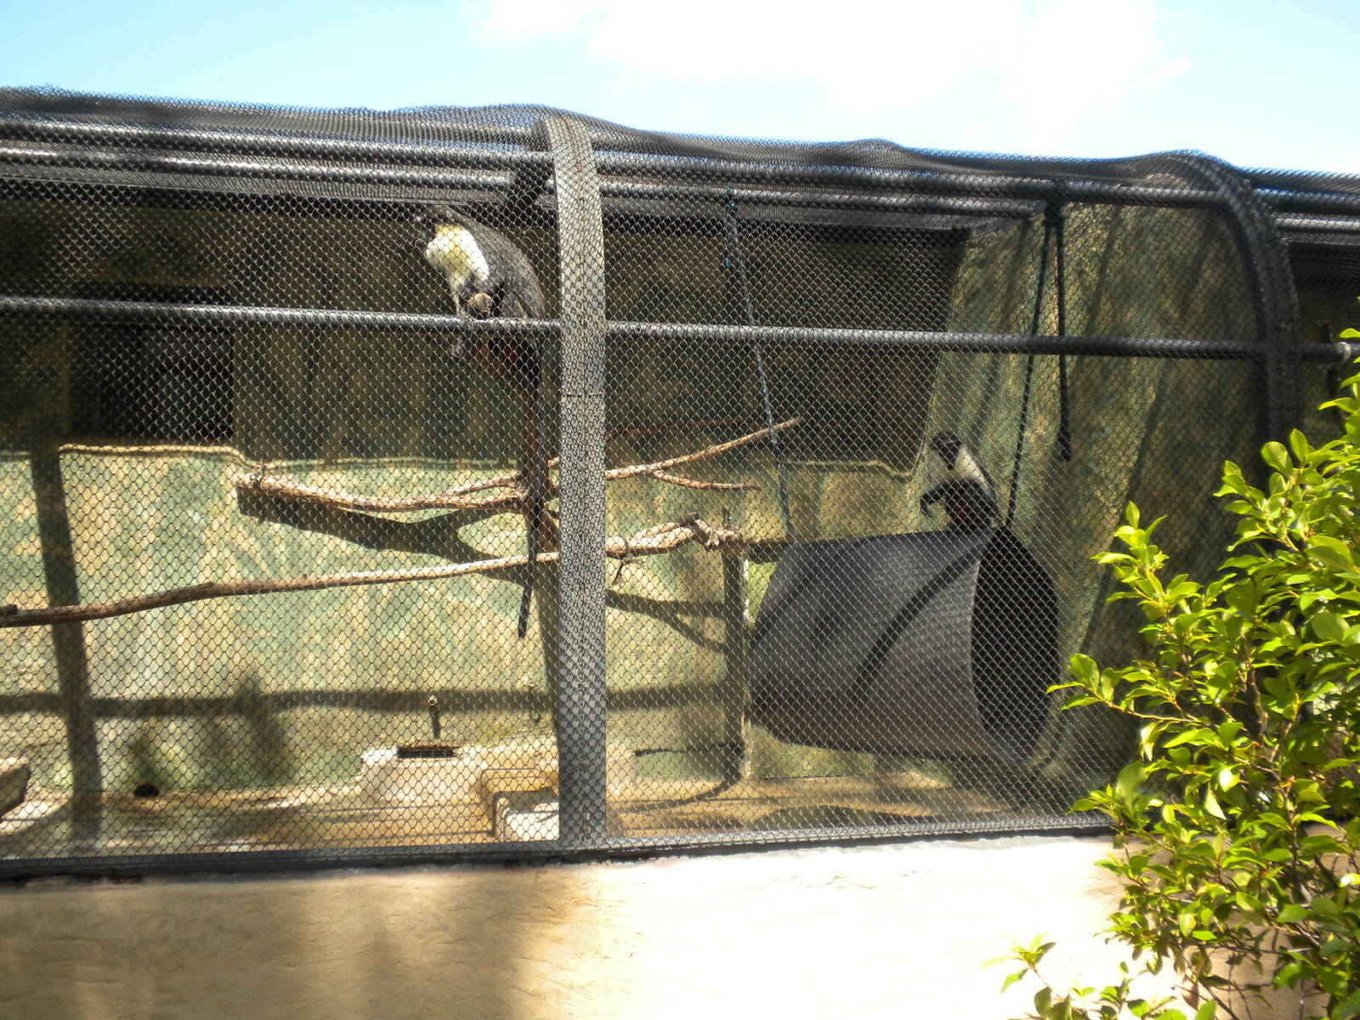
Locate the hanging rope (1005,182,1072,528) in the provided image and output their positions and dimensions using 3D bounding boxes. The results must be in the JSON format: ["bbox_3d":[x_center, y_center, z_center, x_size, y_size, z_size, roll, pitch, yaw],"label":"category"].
[{"bbox_3d":[1.044,-0.452,4.250,0.170,1.010,0.140,-1,-6,0],"label":"hanging rope"}]

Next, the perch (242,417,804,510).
[{"bbox_3d":[-0.489,-0.125,4.350,1.680,0.250,0.400,-2,-6,11],"label":"perch"}]

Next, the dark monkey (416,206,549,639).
[{"bbox_3d":[-0.525,-0.219,3.850,0.297,1.111,0.202,2,-6,-25],"label":"dark monkey"}]

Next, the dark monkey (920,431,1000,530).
[{"bbox_3d":[0.893,-0.067,4.650,0.230,0.360,0.200,4,-8,-41],"label":"dark monkey"}]

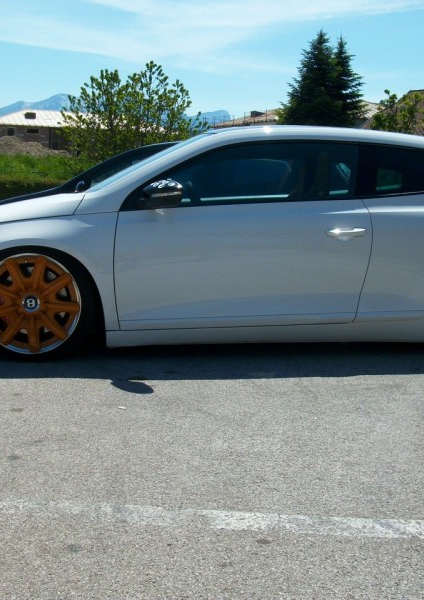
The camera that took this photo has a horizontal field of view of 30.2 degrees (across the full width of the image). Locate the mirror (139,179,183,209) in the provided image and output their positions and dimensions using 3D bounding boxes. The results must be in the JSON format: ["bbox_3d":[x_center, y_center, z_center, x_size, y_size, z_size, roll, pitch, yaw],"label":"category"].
[{"bbox_3d":[-0.243,-0.537,3.991,0.190,0.150,0.220,0,8,-7],"label":"mirror"}]

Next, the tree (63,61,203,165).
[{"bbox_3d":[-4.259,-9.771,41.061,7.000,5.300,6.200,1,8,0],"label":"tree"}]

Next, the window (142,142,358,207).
[{"bbox_3d":[0.195,-0.676,4.232,1.200,0.385,0.200,0,8,-7],"label":"window"}]

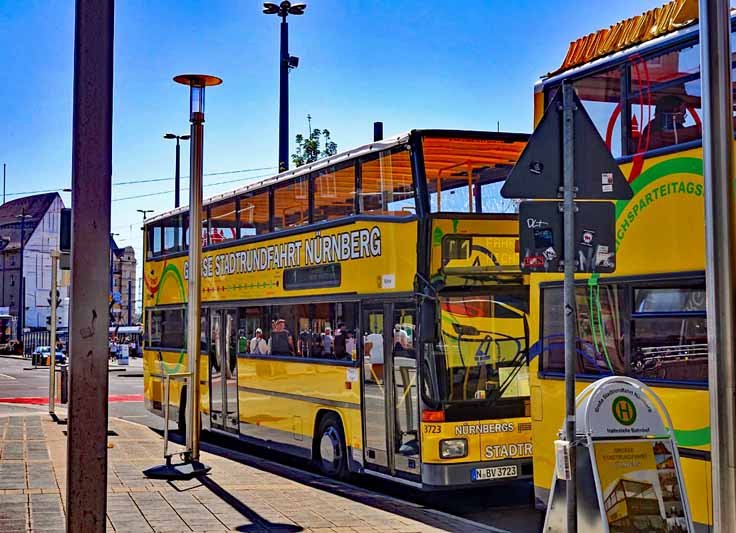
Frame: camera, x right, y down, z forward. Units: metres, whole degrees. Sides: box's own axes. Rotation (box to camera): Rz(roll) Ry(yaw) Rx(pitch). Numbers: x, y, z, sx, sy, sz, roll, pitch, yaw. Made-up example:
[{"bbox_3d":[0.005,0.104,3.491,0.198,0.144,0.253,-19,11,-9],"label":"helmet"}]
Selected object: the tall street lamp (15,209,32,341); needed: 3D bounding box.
[{"bbox_3d":[-26.300,0.943,88.067,1.250,10.770,0.400,0,-3,-6],"label":"tall street lamp"}]

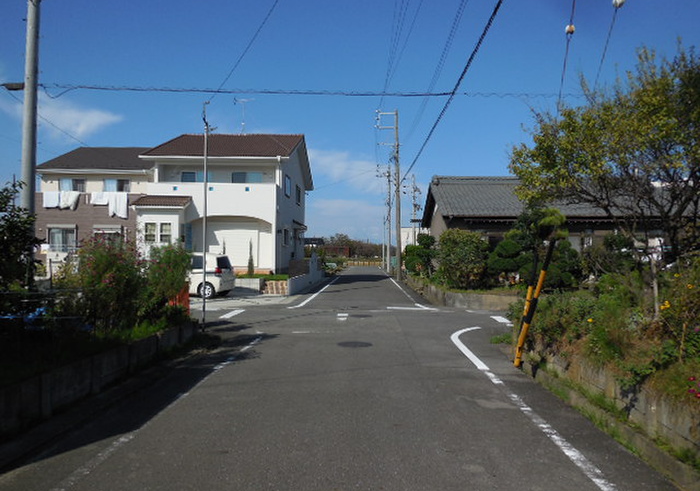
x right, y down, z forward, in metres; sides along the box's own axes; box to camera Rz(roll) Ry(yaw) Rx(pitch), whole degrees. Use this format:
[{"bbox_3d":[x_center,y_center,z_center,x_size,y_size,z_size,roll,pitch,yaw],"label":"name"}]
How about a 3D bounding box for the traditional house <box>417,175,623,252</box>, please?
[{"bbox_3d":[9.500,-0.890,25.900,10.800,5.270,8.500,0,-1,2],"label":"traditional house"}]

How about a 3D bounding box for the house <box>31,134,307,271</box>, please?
[{"bbox_3d":[-9.900,-2.570,30.600,14.200,8.270,11.400,0,-1,1],"label":"house"}]

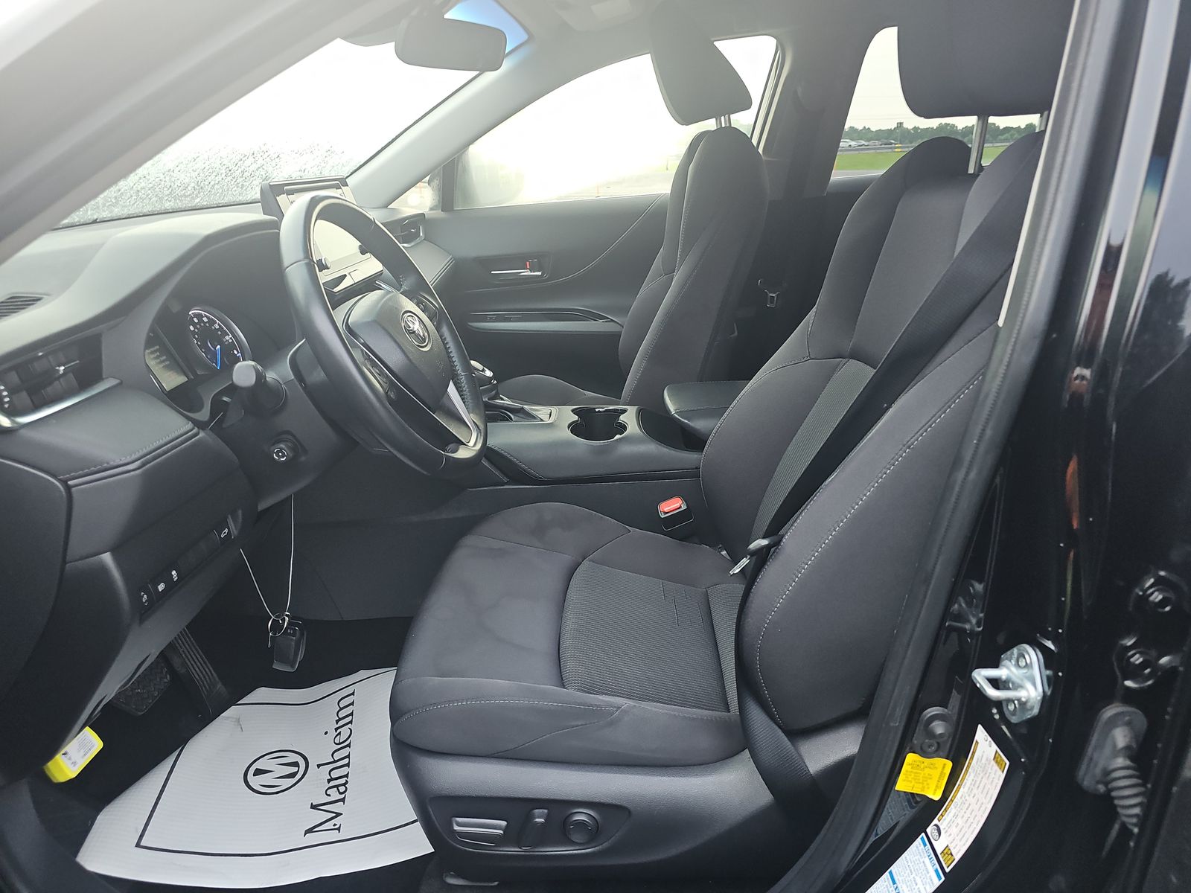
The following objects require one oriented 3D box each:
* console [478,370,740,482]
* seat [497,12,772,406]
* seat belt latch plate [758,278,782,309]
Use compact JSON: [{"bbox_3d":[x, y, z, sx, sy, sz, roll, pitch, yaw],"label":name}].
[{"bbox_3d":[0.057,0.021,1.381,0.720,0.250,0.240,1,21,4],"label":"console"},{"bbox_3d":[0.032,-0.307,1.651,0.660,1.100,0.530,1,21,4],"label":"seat"},{"bbox_3d":[0.427,-0.370,1.933,0.060,0.078,0.020,3,22,9],"label":"seat belt latch plate"}]

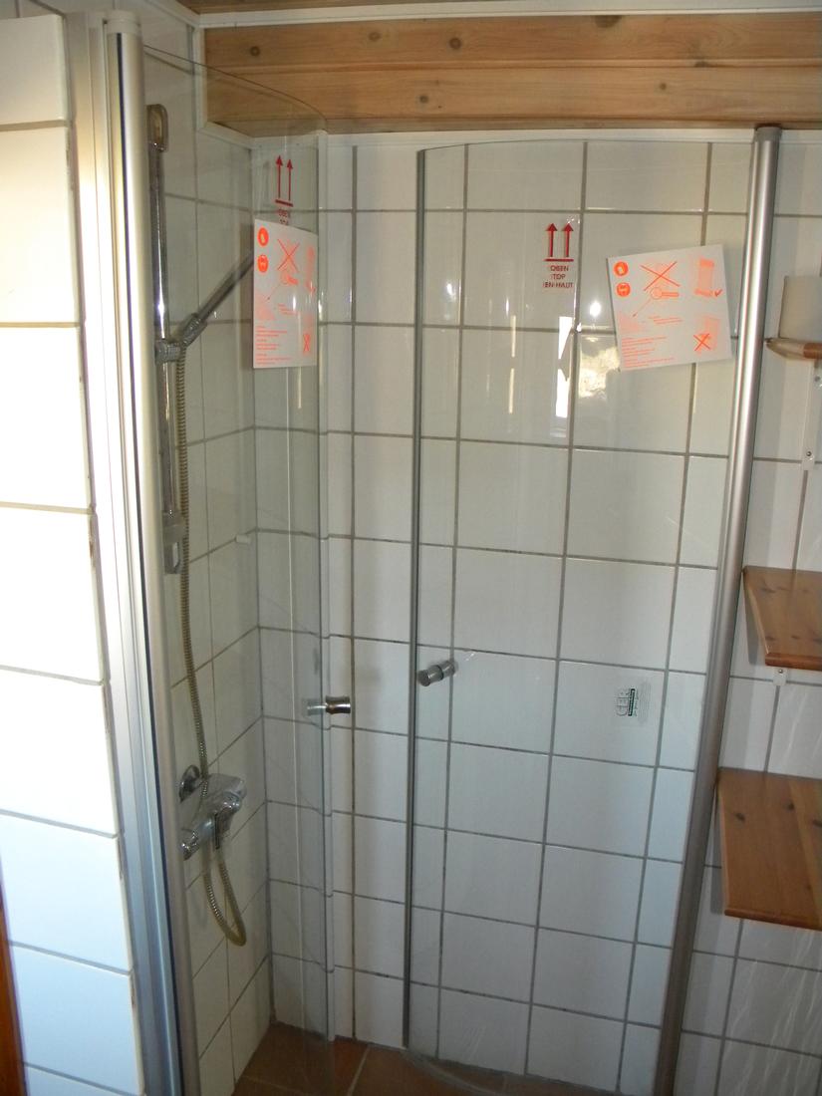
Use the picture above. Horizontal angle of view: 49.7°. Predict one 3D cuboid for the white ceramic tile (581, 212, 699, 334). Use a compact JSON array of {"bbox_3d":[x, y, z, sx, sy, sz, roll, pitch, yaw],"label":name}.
[{"bbox_3d":[0.382,-0.458,1.472,0.196,0.196,0.010,5,16,13],"label":"white ceramic tile"}]

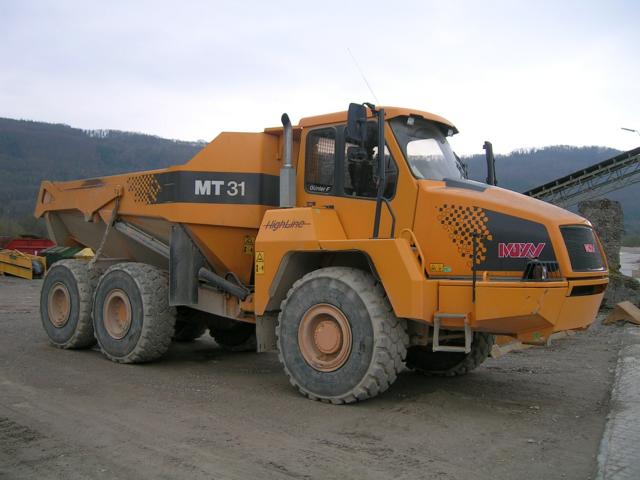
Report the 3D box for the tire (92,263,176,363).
[{"bbox_3d":[-2.923,1.133,10.195,1.568,1.568,0.620,0,-2,41],"label":"tire"}]

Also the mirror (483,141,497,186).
[{"bbox_3d":[2.451,-1.089,9.330,0.110,0.660,0.250,0,-1,15],"label":"mirror"}]

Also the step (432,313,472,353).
[{"bbox_3d":[1.336,0.929,6.481,0.400,0.400,0.090,0,-2,39],"label":"step"}]

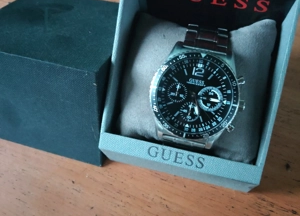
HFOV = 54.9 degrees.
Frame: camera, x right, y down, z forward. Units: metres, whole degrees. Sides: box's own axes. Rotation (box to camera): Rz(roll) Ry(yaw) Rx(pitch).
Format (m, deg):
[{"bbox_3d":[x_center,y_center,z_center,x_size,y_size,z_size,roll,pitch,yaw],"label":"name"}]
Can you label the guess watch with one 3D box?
[{"bbox_3d":[0.029,-0.014,0.175,0.049,0.066,0.055,12,14,5],"label":"guess watch"}]

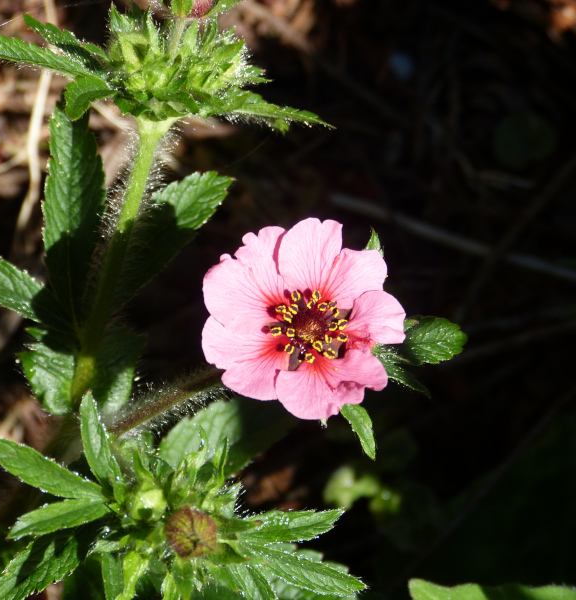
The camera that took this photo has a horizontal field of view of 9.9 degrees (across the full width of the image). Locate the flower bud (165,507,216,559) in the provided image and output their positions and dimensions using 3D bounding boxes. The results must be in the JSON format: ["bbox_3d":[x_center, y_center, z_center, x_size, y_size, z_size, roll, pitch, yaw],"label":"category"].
[{"bbox_3d":[-0.014,0.034,0.488,0.008,0.008,0.008,0,76,-2],"label":"flower bud"}]

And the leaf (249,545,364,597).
[{"bbox_3d":[0.003,0.040,0.494,0.019,0.003,0.006,17,72,-12],"label":"leaf"}]

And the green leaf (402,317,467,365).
[{"bbox_3d":[0.021,0.006,0.501,0.012,0.003,0.007,-12,74,0],"label":"green leaf"}]

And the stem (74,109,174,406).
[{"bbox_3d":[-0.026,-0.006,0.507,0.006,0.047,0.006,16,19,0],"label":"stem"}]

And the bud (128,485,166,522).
[{"bbox_3d":[-0.021,0.030,0.496,0.006,0.006,0.006,-2,72,5],"label":"bud"}]

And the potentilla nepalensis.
[{"bbox_3d":[0.002,0.003,0.492,0.029,0.010,0.029,0,81,5],"label":"potentilla nepalensis"}]

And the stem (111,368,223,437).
[{"bbox_3d":[-0.018,0.016,0.504,0.020,0.003,0.003,-28,0,17],"label":"stem"}]

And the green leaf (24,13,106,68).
[{"bbox_3d":[-0.034,-0.039,0.506,0.016,0.003,0.005,30,45,30],"label":"green leaf"}]

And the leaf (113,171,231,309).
[{"bbox_3d":[-0.019,-0.010,0.515,0.009,0.004,0.025,31,69,27],"label":"leaf"}]

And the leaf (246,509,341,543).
[{"bbox_3d":[0.001,0.033,0.491,0.015,0.002,0.004,-11,49,8],"label":"leaf"}]

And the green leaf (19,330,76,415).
[{"bbox_3d":[-0.037,0.011,0.517,0.009,0.004,0.013,6,67,8],"label":"green leaf"}]

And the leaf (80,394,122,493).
[{"bbox_3d":[-0.028,0.021,0.502,0.005,0.015,0.003,-16,12,-15],"label":"leaf"}]

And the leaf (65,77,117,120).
[{"bbox_3d":[-0.029,-0.030,0.498,0.008,0.004,0.005,-34,66,-22],"label":"leaf"}]

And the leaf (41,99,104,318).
[{"bbox_3d":[-0.033,-0.014,0.514,0.009,0.004,0.036,-4,69,-2],"label":"leaf"}]

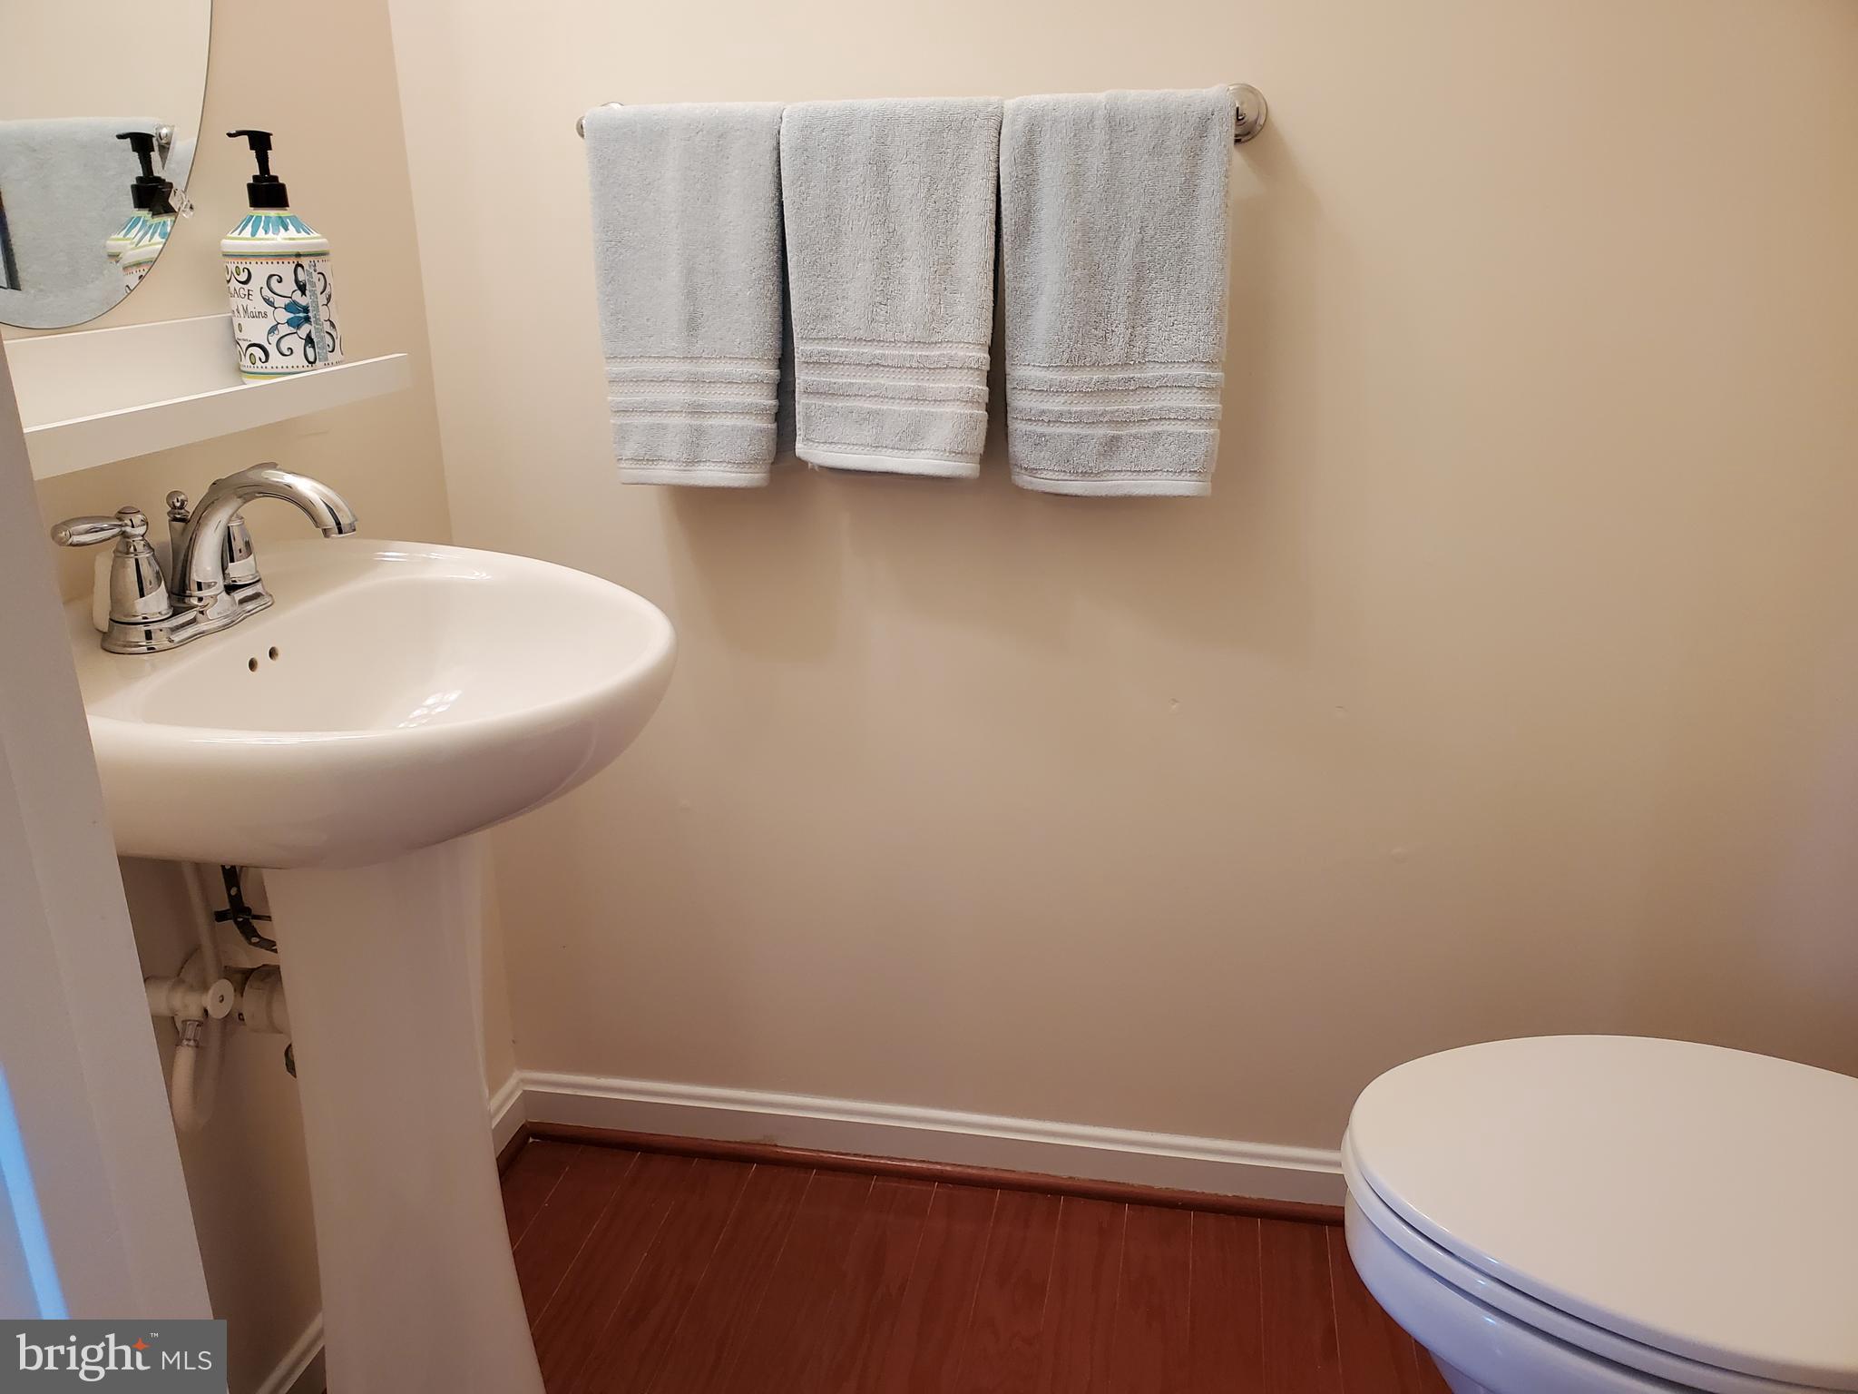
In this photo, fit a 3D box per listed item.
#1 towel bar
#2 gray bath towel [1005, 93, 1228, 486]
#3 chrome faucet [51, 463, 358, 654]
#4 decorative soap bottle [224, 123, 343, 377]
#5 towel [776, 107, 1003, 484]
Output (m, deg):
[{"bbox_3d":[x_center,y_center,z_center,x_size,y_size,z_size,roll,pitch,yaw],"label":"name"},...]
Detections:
[{"bbox_3d":[-0.018,-0.539,1.306,0.658,0.053,0.085,3,20,9],"label":"towel bar"},{"bbox_3d":[0.170,-0.373,1.300,0.197,0.354,0.072,3,20,9],"label":"gray bath towel"},{"bbox_3d":[-0.482,-0.104,0.999,0.177,0.121,0.226,3,20,9],"label":"chrome faucet"},{"bbox_3d":[-0.531,-0.353,1.139,0.081,0.200,0.083,6,20,17],"label":"decorative soap bottle"},{"bbox_3d":[-0.028,-0.385,1.331,0.202,0.340,0.072,3,20,9],"label":"towel"}]

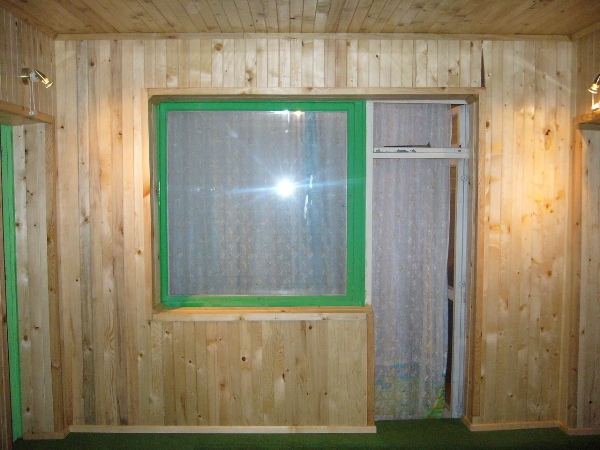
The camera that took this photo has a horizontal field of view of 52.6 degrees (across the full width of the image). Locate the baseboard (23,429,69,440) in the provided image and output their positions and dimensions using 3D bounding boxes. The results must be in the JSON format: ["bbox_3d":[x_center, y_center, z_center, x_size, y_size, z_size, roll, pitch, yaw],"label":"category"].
[{"bbox_3d":[-1.621,1.339,3.907,0.279,0.045,0.100,0,3,0],"label":"baseboard"}]

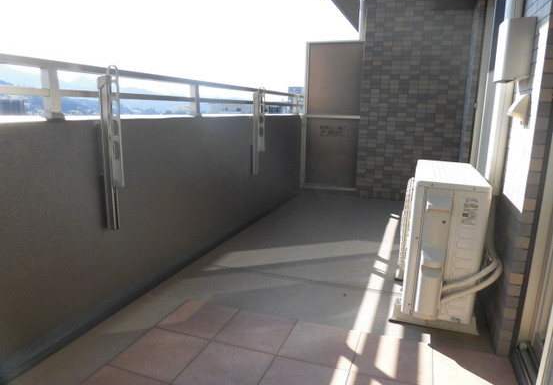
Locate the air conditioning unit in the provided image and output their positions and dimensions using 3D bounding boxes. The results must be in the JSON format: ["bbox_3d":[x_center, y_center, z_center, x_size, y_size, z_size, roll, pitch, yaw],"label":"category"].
[{"bbox_3d":[0.862,0.222,2.020,0.345,0.675,0.800,5,12,21],"label":"air conditioning unit"}]

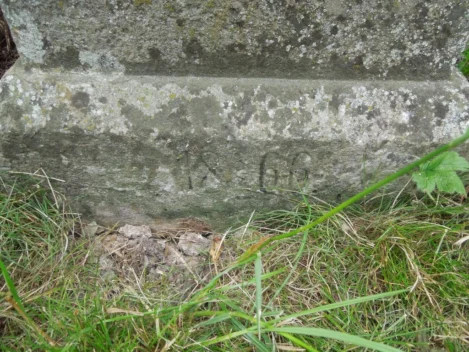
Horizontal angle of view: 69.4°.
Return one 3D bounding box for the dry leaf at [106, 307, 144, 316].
[{"bbox_3d":[-0.153,0.191,0.475,0.054,0.008,0.010,4,35,6],"label":"dry leaf"}]

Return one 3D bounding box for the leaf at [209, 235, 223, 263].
[{"bbox_3d":[-0.033,0.128,0.590,0.025,0.022,0.048,0,35,0],"label":"leaf"}]

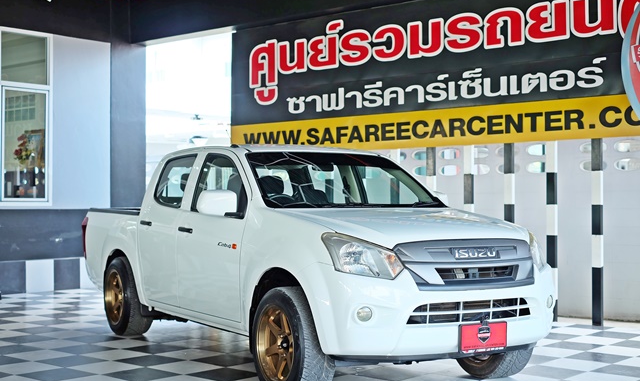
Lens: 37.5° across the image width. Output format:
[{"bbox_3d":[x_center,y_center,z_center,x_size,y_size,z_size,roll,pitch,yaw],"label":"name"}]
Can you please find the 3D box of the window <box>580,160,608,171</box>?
[{"bbox_3d":[2.807,-0.249,9.624,0.298,0.127,0.060,0,-1,40],"label":"window"}]

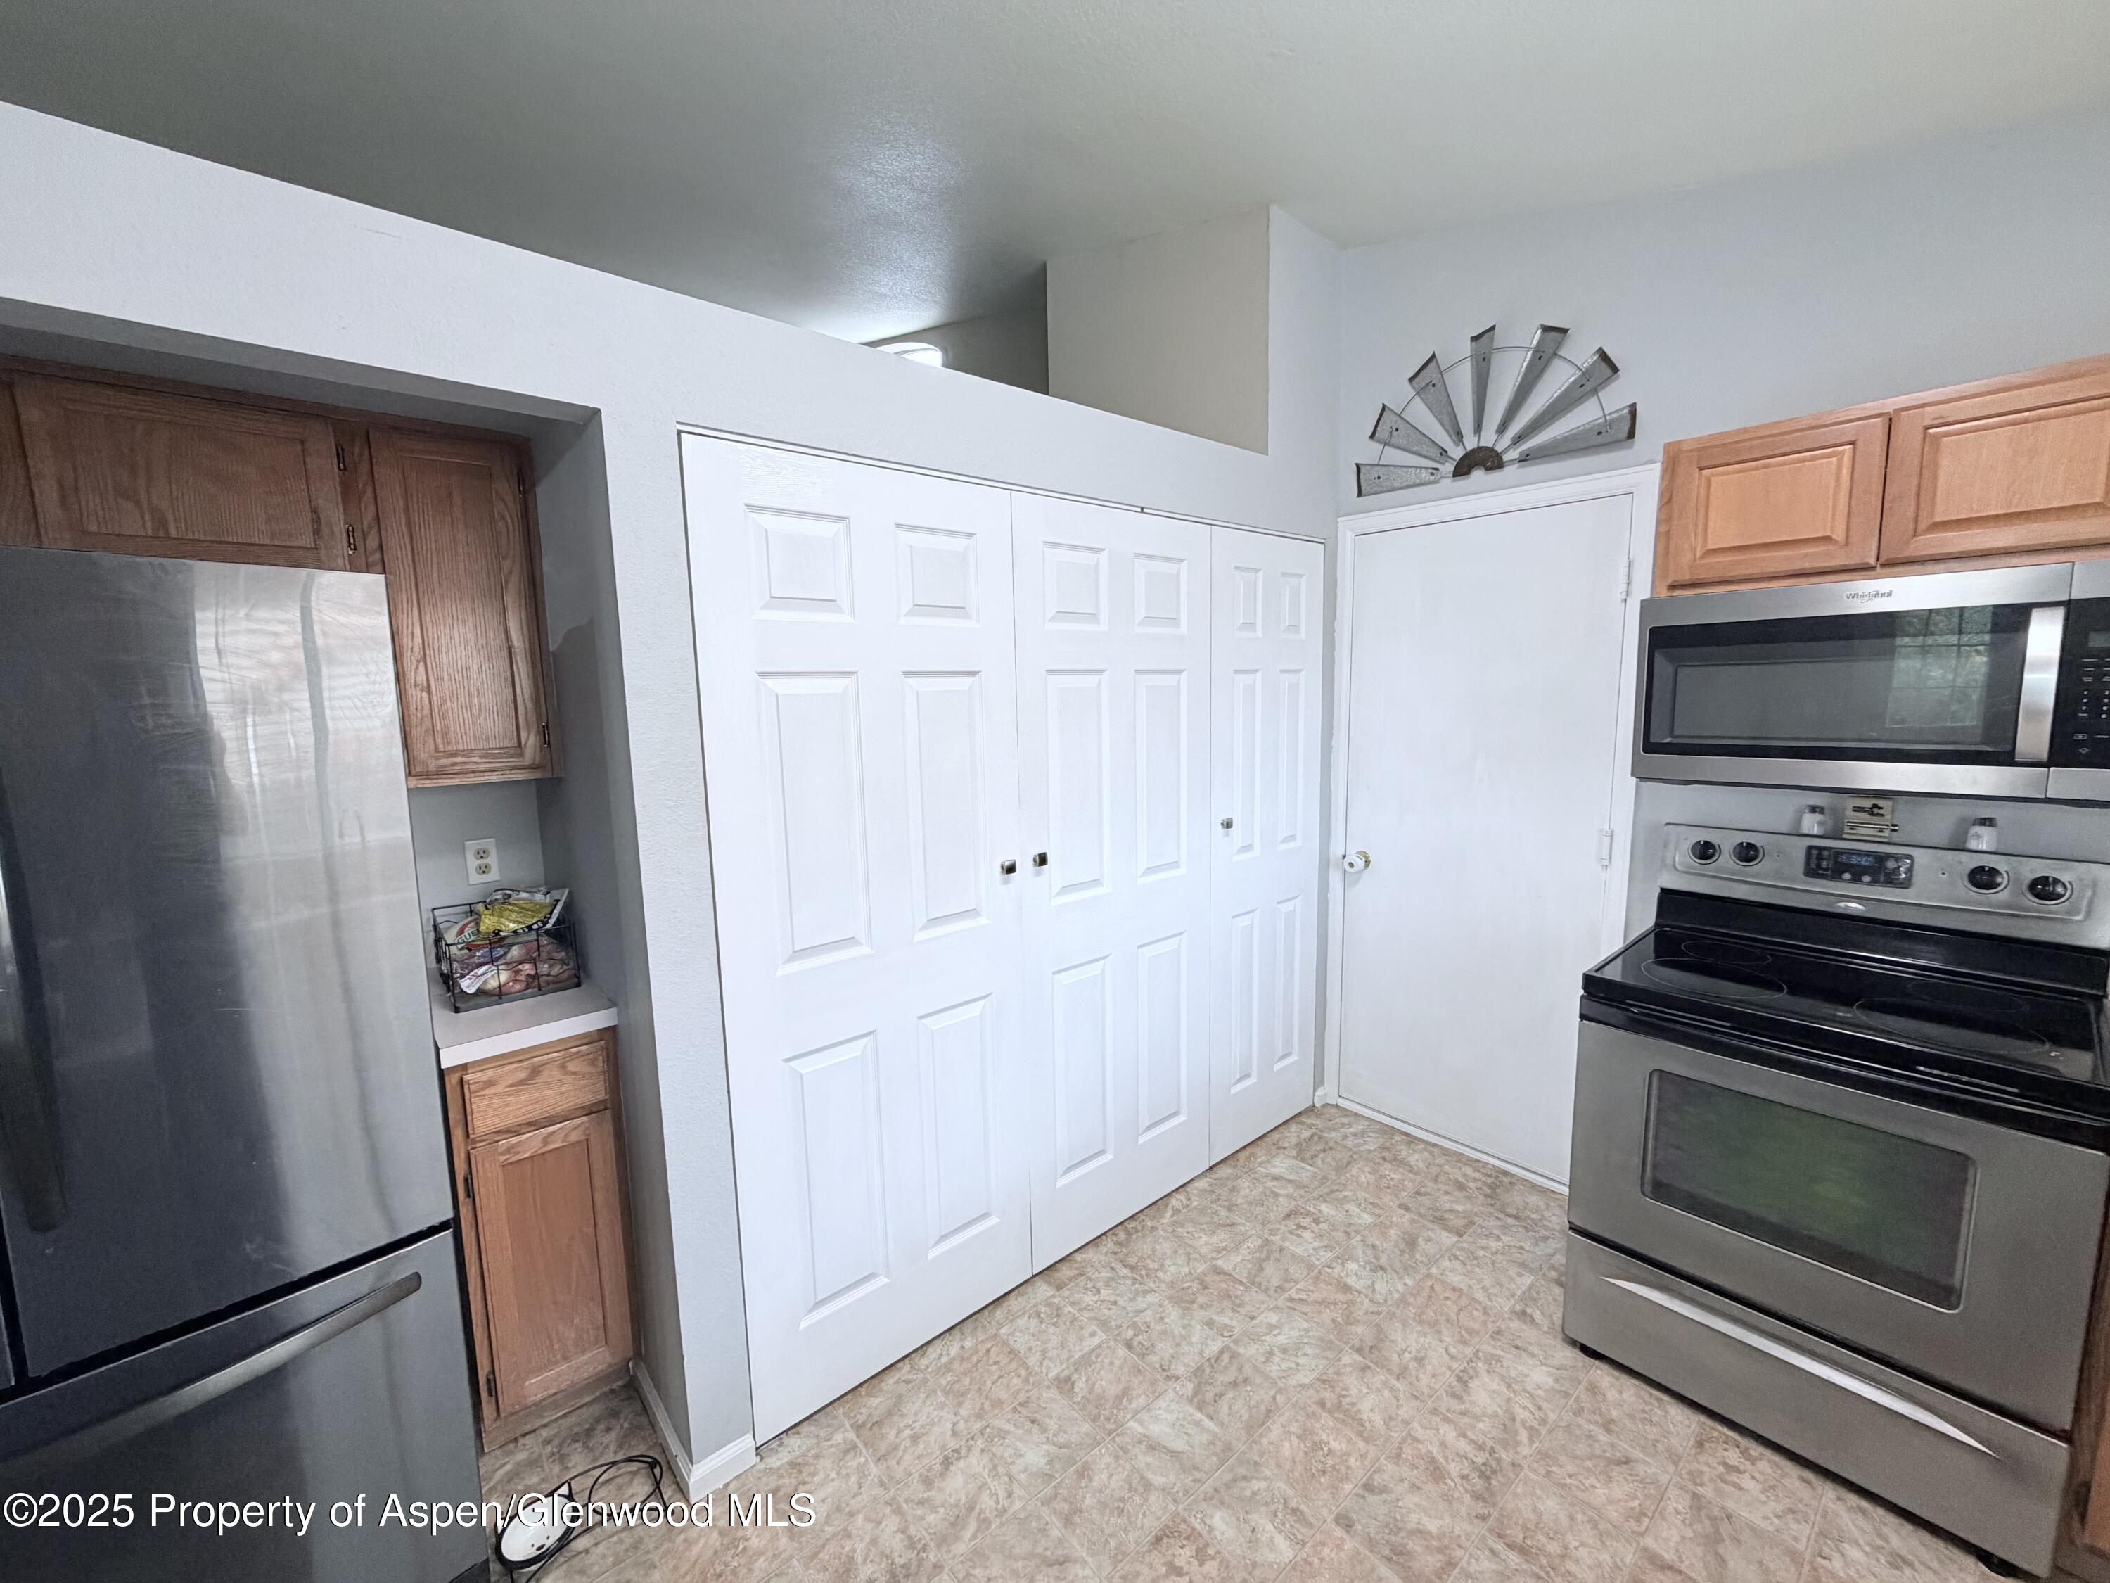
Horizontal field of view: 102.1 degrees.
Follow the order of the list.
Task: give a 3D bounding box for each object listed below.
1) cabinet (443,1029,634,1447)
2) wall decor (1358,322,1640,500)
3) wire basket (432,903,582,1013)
[{"bbox_3d":[-1.249,0.921,2.014,0.306,0.876,0.612,-7,9,-41],"label":"cabinet"},{"bbox_3d":[1.266,-1.160,2.538,0.050,0.414,0.807,-7,9,-41],"label":"wall decor"},{"bbox_3d":[-1.305,0.368,2.014,0.234,0.150,0.390,-7,9,-41],"label":"wire basket"}]

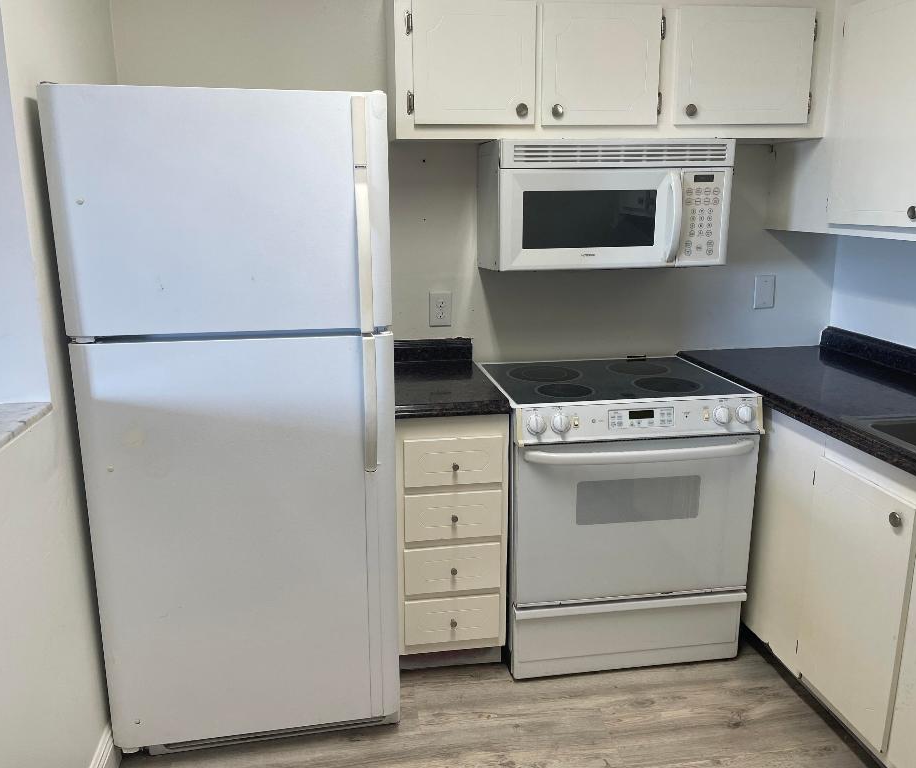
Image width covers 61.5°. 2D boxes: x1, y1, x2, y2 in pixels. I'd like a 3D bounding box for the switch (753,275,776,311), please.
[{"bbox_3d":[1.189,-0.356,2.972,0.076,0.121,0.009,-2,14,-8],"label":"switch"}]

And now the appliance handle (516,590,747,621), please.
[{"bbox_3d":[0.552,0.695,2.441,0.756,0.035,0.033,-2,14,-8],"label":"appliance handle"}]

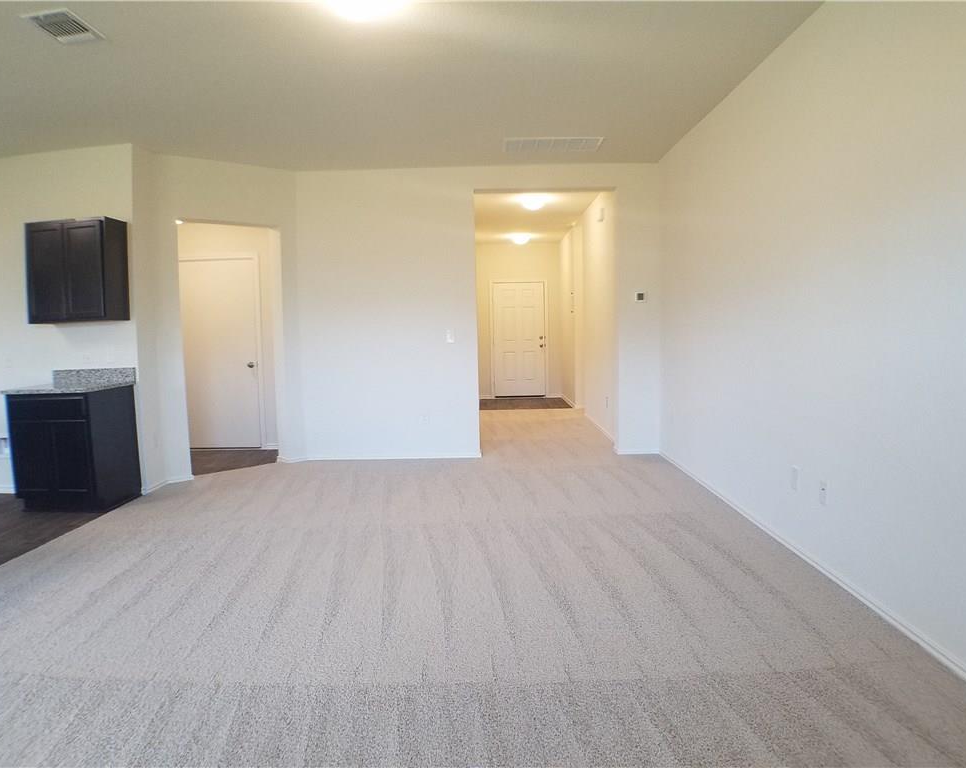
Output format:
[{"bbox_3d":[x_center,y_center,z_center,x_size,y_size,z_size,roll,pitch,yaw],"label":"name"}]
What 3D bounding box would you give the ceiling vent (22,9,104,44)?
[{"bbox_3d":[-2.043,-1.736,3.755,0.260,0.025,0.360,-1,4,6],"label":"ceiling vent"}]

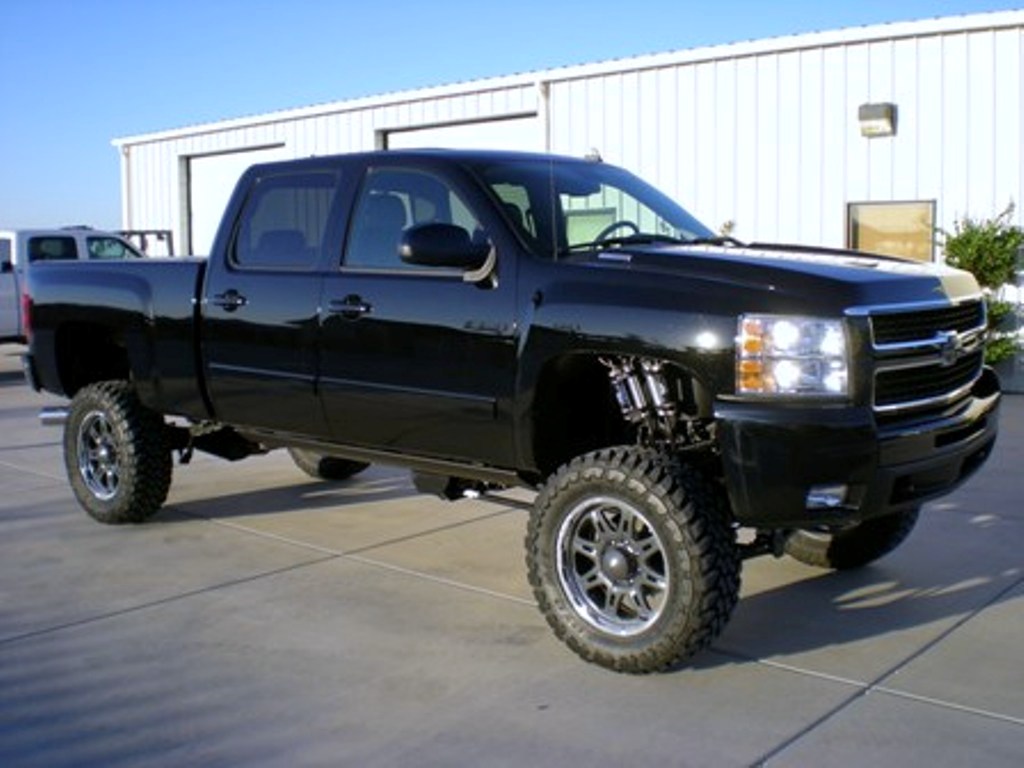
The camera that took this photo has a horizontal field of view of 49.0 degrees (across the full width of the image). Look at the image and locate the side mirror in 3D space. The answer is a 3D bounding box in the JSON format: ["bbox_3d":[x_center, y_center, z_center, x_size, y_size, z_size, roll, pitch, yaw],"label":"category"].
[{"bbox_3d":[-0.288,-0.567,4.661,0.170,0.200,0.330,5,9,41],"label":"side mirror"}]

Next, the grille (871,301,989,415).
[{"bbox_3d":[1.700,-0.137,4.485,0.140,0.370,1.170,5,9,41],"label":"grille"}]

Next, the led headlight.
[{"bbox_3d":[1.011,-0.102,4.018,0.320,0.290,0.320,5,9,41],"label":"led headlight"}]

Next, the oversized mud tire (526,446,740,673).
[{"bbox_3d":[0.466,0.693,4.446,0.860,0.860,0.320,5,9,41],"label":"oversized mud tire"}]

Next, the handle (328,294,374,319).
[{"bbox_3d":[-0.764,-0.362,5.287,0.260,0.110,0.065,5,9,41],"label":"handle"}]

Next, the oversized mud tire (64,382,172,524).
[{"bbox_3d":[-2.468,0.431,7.032,0.860,0.860,0.320,5,9,41],"label":"oversized mud tire"}]

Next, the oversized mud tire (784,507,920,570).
[{"bbox_3d":[1.660,0.520,5.819,0.860,0.860,0.320,5,9,41],"label":"oversized mud tire"}]

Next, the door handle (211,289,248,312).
[{"bbox_3d":[-1.476,-0.435,5.897,0.260,0.110,0.065,5,9,41],"label":"door handle"}]

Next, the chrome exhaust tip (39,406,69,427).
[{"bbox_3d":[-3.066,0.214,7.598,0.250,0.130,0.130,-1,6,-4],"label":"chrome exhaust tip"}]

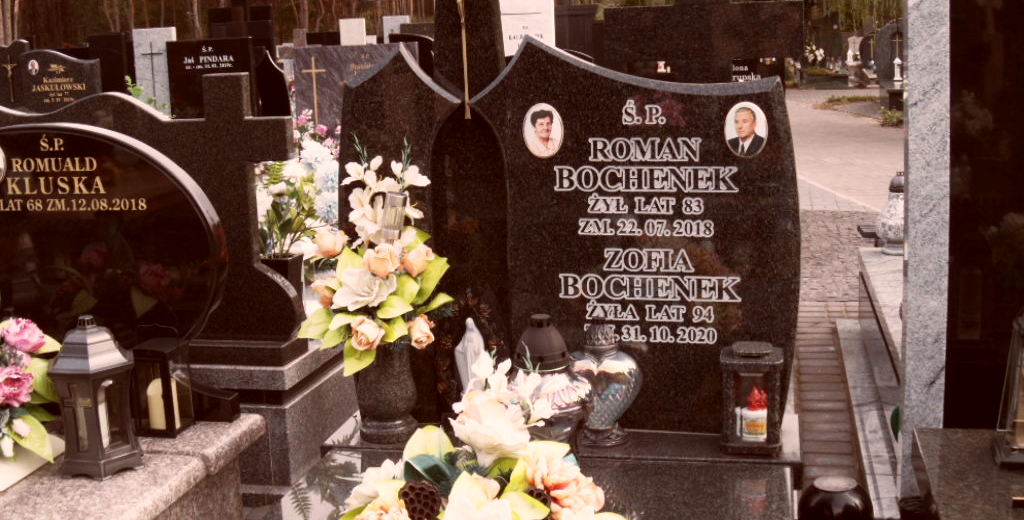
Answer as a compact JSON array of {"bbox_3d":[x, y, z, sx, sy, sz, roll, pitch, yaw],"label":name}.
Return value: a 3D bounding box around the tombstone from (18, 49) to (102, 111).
[{"bbox_3d":[-3.448,-1.225,9.148,0.711,0.800,0.100,0,11,13],"label":"tombstone"}]

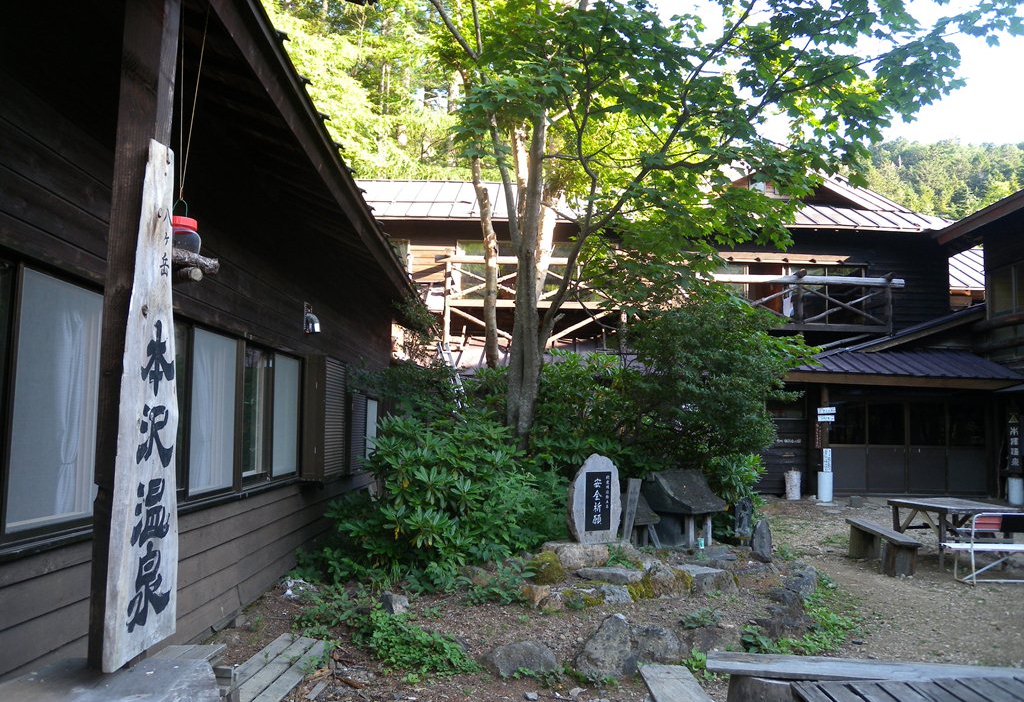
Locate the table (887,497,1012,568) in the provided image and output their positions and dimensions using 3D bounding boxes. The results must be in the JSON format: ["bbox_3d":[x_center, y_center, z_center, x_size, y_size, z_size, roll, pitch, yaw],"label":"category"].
[{"bbox_3d":[5.354,2.228,10.084,0.880,0.690,1.280,0,-6,-3],"label":"table"}]

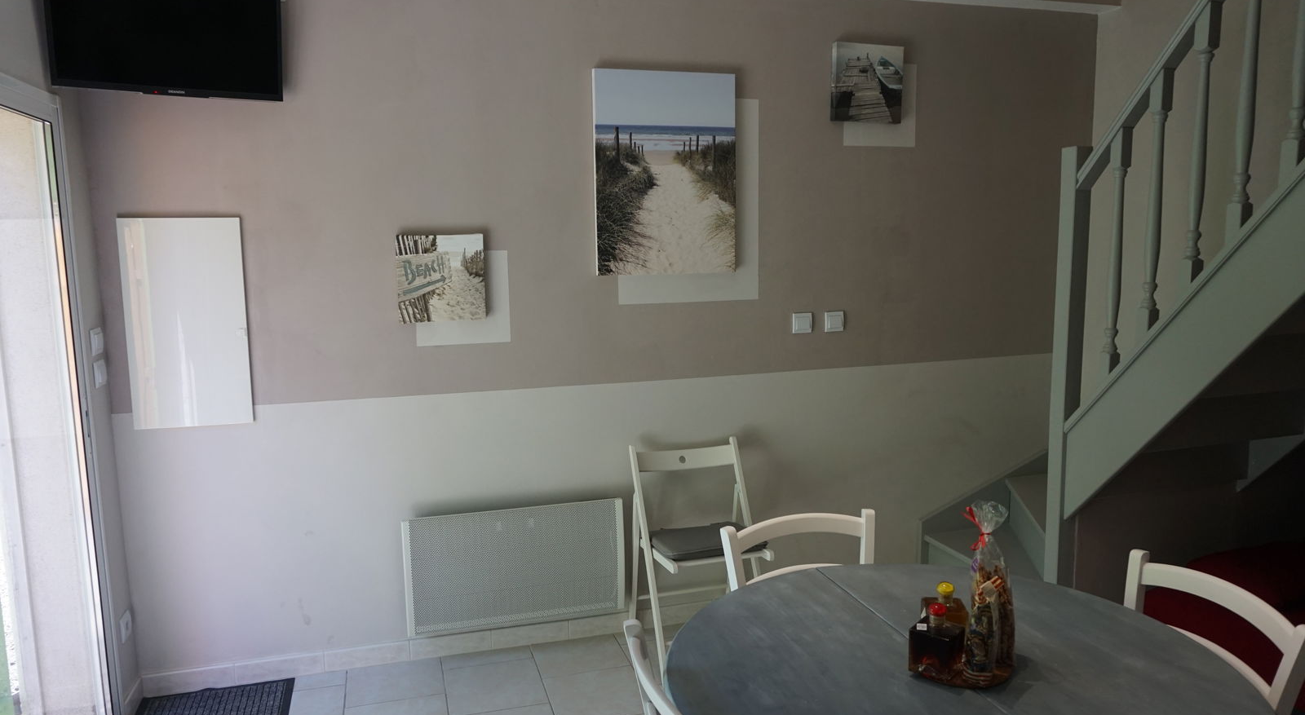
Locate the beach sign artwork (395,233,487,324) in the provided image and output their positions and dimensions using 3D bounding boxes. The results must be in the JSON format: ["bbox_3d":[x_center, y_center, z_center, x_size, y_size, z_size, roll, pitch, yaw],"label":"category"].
[{"bbox_3d":[-0.747,-0.281,3.086,0.299,0.305,0.040,-3,8,-16],"label":"beach sign artwork"}]

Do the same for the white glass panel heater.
[{"bbox_3d":[-1.530,-0.113,2.870,0.358,0.685,0.040,-3,8,-16],"label":"white glass panel heater"}]

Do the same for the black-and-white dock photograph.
[{"bbox_3d":[0.857,-1.086,3.468,0.299,0.301,0.040,-3,8,-16],"label":"black-and-white dock photograph"}]

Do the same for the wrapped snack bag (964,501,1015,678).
[{"bbox_3d":[0.619,0.419,1.590,0.088,0.310,0.072,1,8,14],"label":"wrapped snack bag"}]

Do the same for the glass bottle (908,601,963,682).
[{"bbox_3d":[0.525,0.510,1.600,0.076,0.130,0.073,5,9,36],"label":"glass bottle"}]

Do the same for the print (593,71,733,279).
[{"bbox_3d":[0.054,-0.688,3.276,0.545,0.742,0.040,-3,8,-16],"label":"print"}]

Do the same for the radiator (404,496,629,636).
[{"bbox_3d":[-0.510,0.772,3.267,0.805,0.434,0.090,-3,8,-16],"label":"radiator"}]

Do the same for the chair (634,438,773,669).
[{"bbox_3d":[0.192,0.736,3.207,0.440,0.770,0.490,-3,8,-18],"label":"chair"}]

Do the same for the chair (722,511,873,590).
[{"bbox_3d":[0.432,0.852,1.978,0.430,0.860,0.480,-3,8,-16],"label":"chair"}]

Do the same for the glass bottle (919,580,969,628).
[{"bbox_3d":[0.569,0.496,1.694,0.074,0.130,0.074,0,8,7],"label":"glass bottle"}]

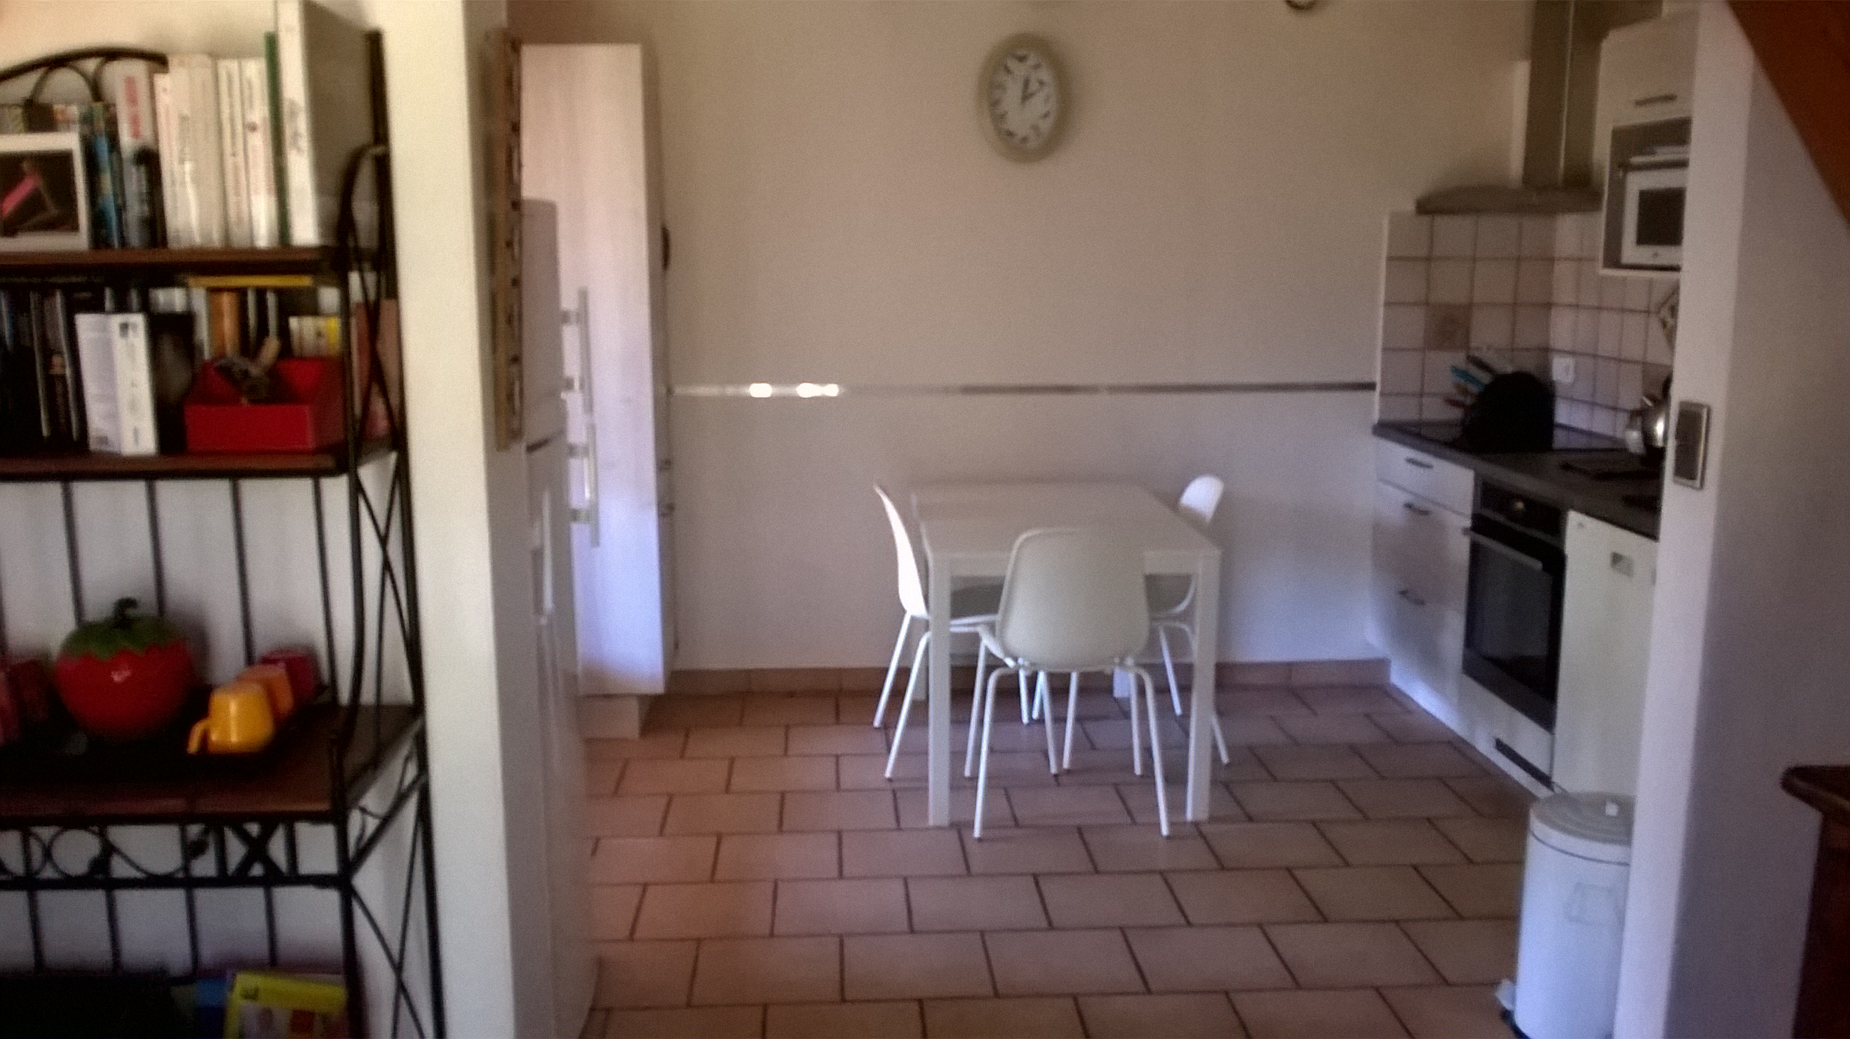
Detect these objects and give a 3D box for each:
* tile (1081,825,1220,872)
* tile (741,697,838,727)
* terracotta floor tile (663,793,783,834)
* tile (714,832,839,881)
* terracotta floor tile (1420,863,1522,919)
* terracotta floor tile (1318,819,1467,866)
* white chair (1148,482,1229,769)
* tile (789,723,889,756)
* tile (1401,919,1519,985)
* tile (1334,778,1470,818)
[{"bbox_3d":[0.574,0.847,3.901,0.302,0.012,0.302,-1,10,-3],"label":"tile"},{"bbox_3d":[-0.446,0.647,5.082,0.309,0.012,0.304,-1,10,-3],"label":"tile"},{"bbox_3d":[-0.548,0.809,4.155,0.309,0.012,0.304,-1,10,-3],"label":"terracotta floor tile"},{"bbox_3d":[-0.370,0.860,3.857,0.309,0.012,0.304,-1,10,-3],"label":"tile"},{"bbox_3d":[1.380,0.891,3.641,0.302,0.012,0.302,-1,10,-3],"label":"terracotta floor tile"},{"bbox_3d":[1.202,0.839,3.932,0.305,0.012,0.305,-1,10,-3],"label":"terracotta floor tile"},{"bbox_3d":[0.659,0.283,4.714,0.530,0.858,0.505,-1,10,-6],"label":"white chair"},{"bbox_3d":[-0.273,0.699,4.784,0.309,0.012,0.304,-1,10,-3],"label":"tile"},{"bbox_3d":[1.244,0.949,3.333,0.309,0.012,0.304,-1,10,-3],"label":"tile"},{"bbox_3d":[1.336,0.781,4.228,0.305,0.012,0.301,-1,10,-3],"label":"tile"}]

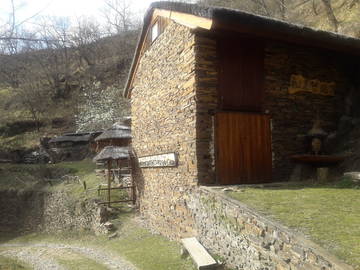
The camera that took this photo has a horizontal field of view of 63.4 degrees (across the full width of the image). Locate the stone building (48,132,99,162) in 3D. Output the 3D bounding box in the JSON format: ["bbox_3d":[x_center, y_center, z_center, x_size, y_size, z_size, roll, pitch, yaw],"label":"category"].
[{"bbox_3d":[-9.601,1.138,26.500,4.100,2.600,3.000,-2,-6,12],"label":"stone building"}]

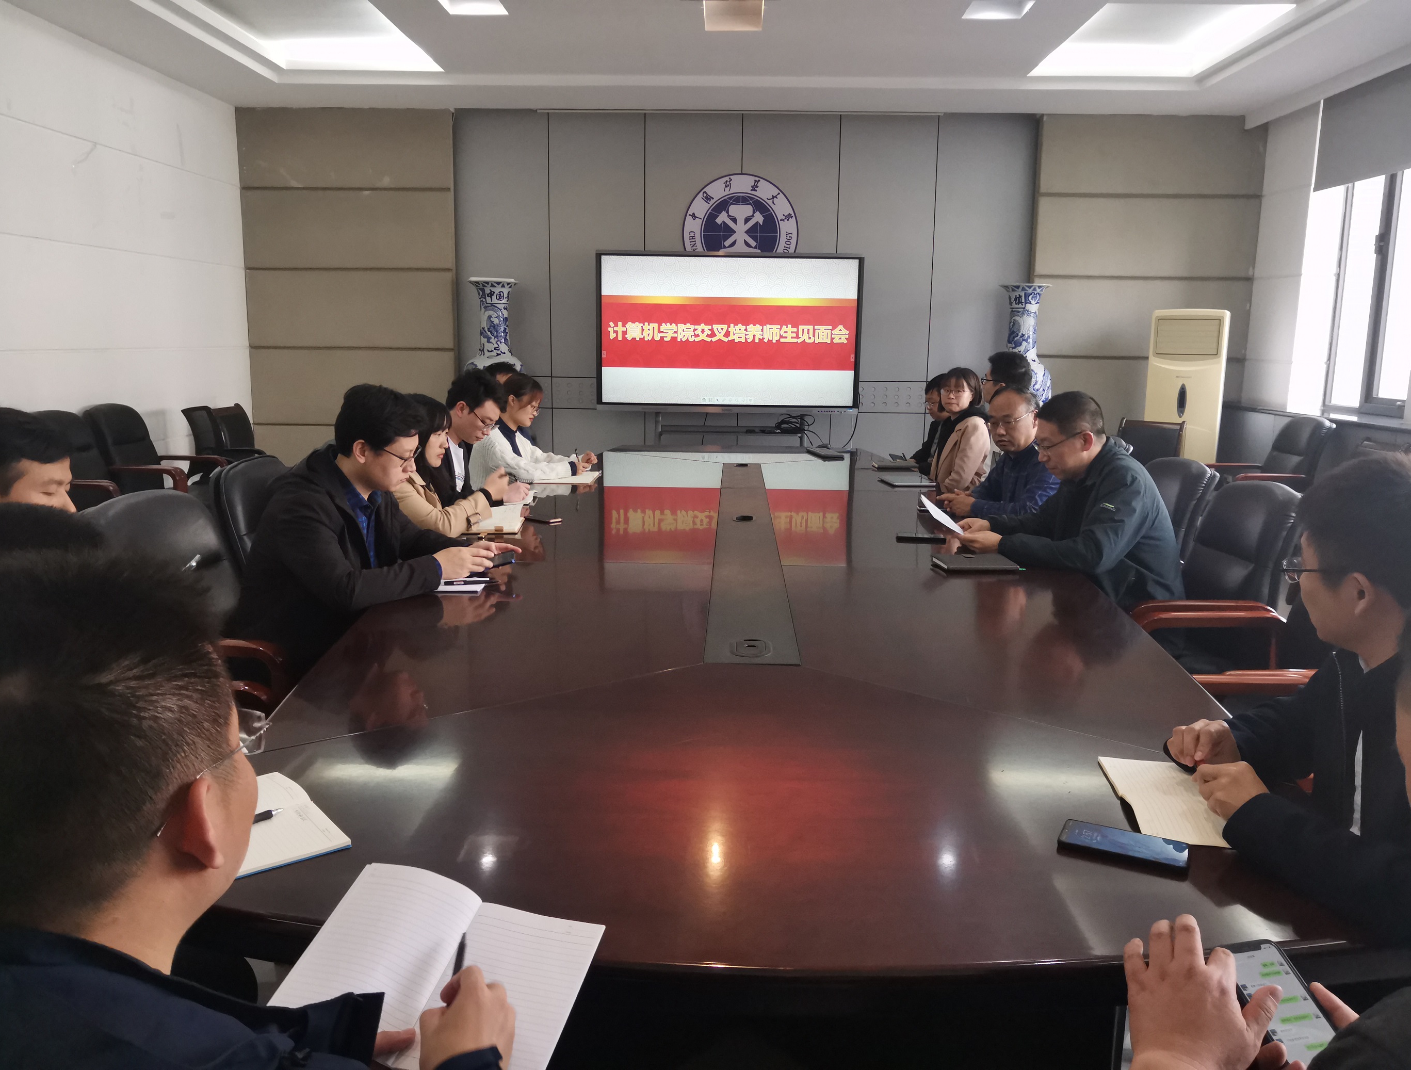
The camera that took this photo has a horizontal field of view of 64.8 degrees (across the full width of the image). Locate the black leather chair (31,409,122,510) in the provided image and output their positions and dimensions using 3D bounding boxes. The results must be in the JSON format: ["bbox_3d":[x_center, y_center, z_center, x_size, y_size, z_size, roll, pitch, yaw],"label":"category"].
[{"bbox_3d":[-3.289,-0.172,6.082,0.690,1.000,0.640,1,10,2],"label":"black leather chair"}]

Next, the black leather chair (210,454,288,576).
[{"bbox_3d":[-1.183,0.249,3.673,0.670,1.020,0.620,1,10,1],"label":"black leather chair"}]

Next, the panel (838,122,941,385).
[{"bbox_3d":[1.382,-2.197,8.617,0.739,2.010,0.050,1,10,2],"label":"panel"}]

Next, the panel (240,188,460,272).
[{"bbox_3d":[-2.734,-2.353,8.559,1.627,0.604,0.050,1,10,2],"label":"panel"}]

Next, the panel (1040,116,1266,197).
[{"bbox_3d":[3.311,-2.834,8.295,1.619,0.567,0.050,1,10,2],"label":"panel"}]

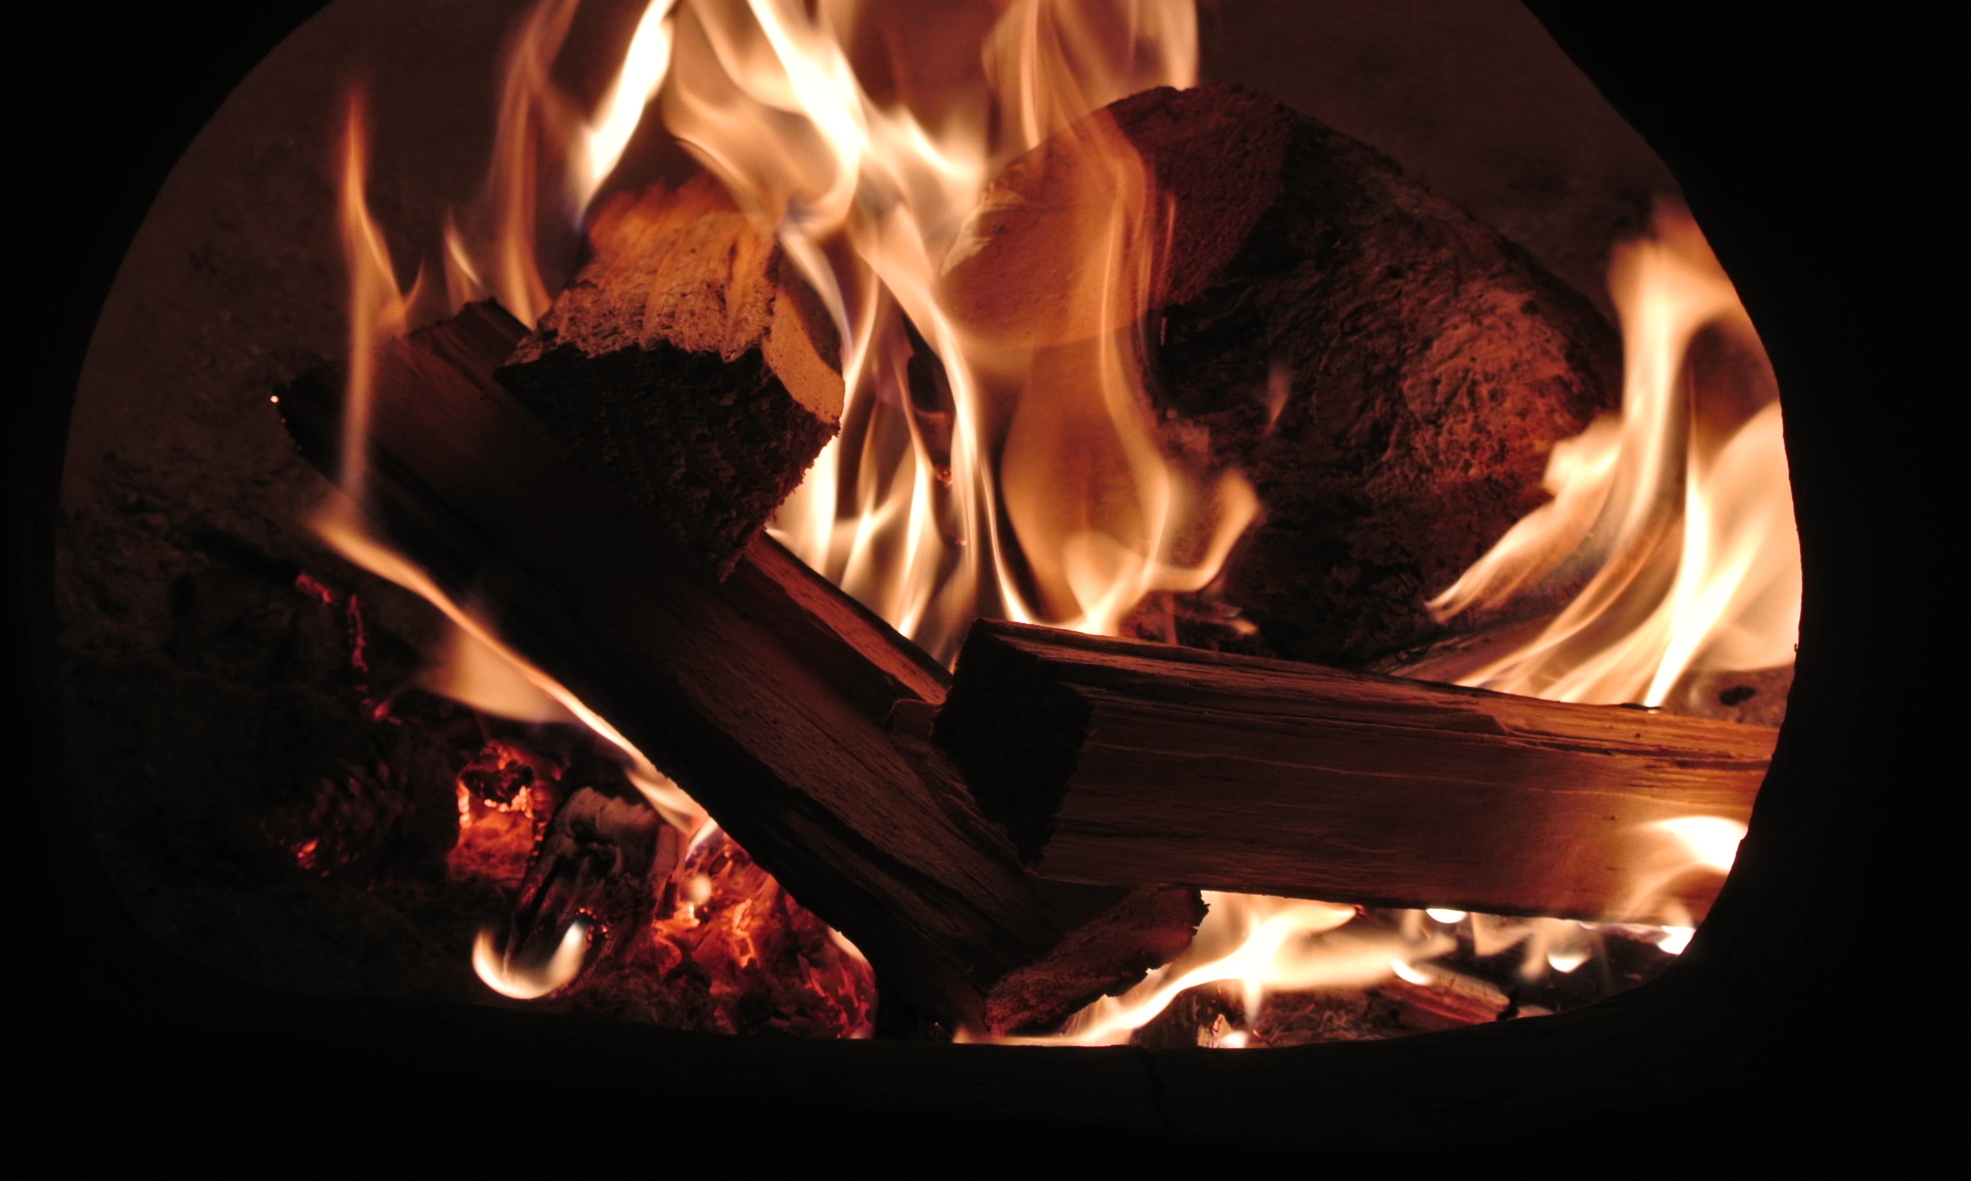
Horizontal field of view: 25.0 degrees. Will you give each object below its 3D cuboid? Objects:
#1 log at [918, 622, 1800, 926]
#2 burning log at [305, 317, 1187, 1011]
[{"bbox_3d":[0.128,0.056,1.256,0.315,0.051,0.054,7,19,-39],"label":"log"},{"bbox_3d":[-0.073,0.013,1.202,0.065,0.041,0.298,-34,50,-23],"label":"burning log"}]

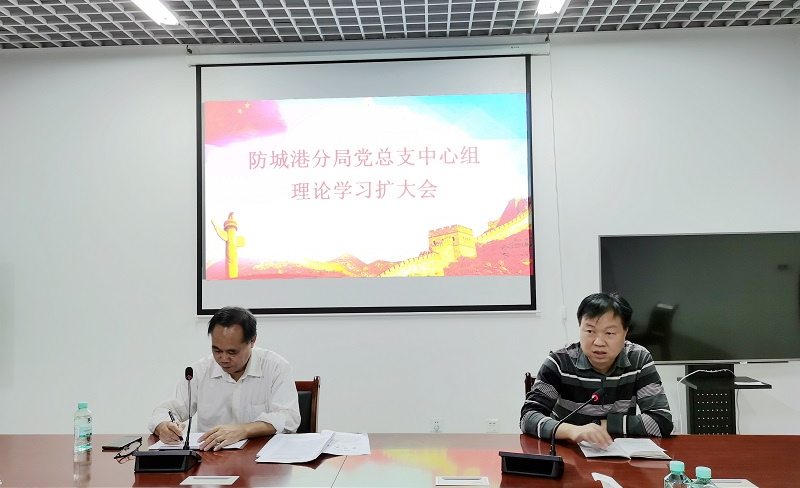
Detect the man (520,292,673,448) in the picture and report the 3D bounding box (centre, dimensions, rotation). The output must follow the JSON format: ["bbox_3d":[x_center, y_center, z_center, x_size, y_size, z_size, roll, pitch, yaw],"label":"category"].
[{"bbox_3d":[0.712,0.791,2.351,0.517,1.226,0.660,-2,-3,11],"label":"man"}]

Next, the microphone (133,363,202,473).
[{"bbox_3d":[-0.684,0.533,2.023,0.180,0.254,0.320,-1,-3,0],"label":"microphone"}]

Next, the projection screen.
[{"bbox_3d":[-0.228,-0.366,4.016,2.100,1.575,0.050,-1,-3,3],"label":"projection screen"}]

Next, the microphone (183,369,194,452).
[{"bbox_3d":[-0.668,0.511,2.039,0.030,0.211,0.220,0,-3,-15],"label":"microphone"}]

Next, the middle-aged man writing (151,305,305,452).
[{"bbox_3d":[-0.638,0.832,2.409,0.548,1.196,0.680,-1,-3,3],"label":"middle-aged man writing"}]

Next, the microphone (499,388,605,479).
[{"bbox_3d":[0.468,0.540,1.917,0.260,0.196,0.340,-2,-3,23],"label":"microphone"}]

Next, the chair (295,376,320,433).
[{"bbox_3d":[-0.630,0.993,2.511,0.560,0.883,0.580,-1,-3,3],"label":"chair"}]

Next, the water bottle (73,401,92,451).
[{"bbox_3d":[-1.035,0.594,2.114,0.060,0.155,0.060,-1,-3,3],"label":"water bottle"}]

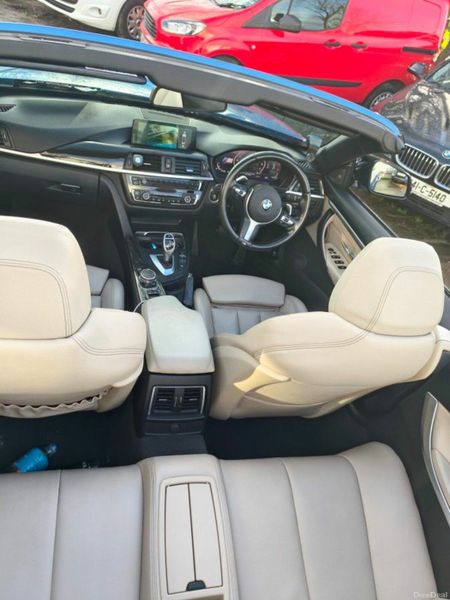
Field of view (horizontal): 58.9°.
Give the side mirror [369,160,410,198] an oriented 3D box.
[{"bbox_3d":[0.708,-0.526,1.720,0.190,0.135,0.110,8,33,-8],"label":"side mirror"}]

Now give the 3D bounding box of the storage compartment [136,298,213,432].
[{"bbox_3d":[-0.173,0.199,1.292,0.200,0.290,0.340,3,34,-17],"label":"storage compartment"}]

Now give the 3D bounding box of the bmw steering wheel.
[{"bbox_3d":[0.163,-0.398,1.603,0.372,0.372,0.100,13,8,-18],"label":"bmw steering wheel"}]

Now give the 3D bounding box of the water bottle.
[{"bbox_3d":[-0.555,0.470,1.111,0.065,0.065,0.200,30,36,23],"label":"water bottle"}]

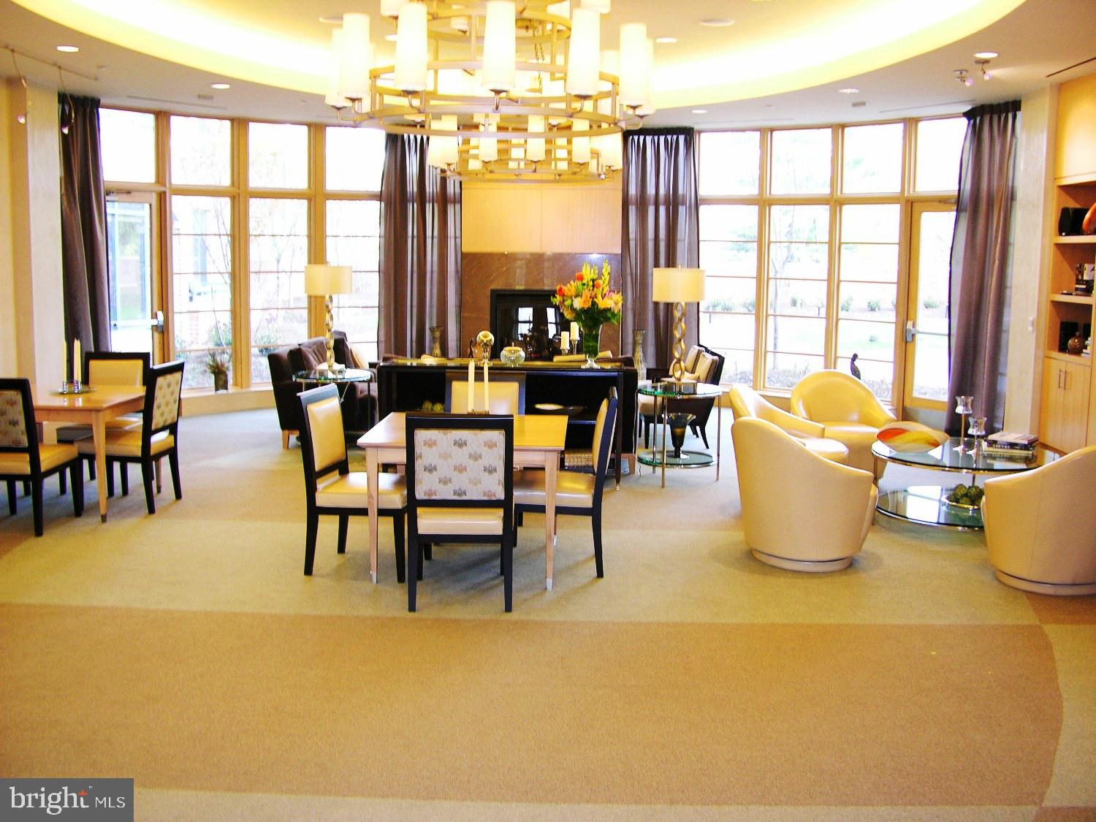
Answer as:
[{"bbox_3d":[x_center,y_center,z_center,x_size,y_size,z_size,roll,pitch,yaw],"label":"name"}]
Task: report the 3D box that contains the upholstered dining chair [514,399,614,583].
[{"bbox_3d":[0.070,0.367,6.027,0.590,0.950,0.490,1,8,4],"label":"upholstered dining chair"}]

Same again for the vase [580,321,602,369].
[{"bbox_3d":[0.317,-0.480,7.941,0.165,0.345,0.165,1,8,0],"label":"vase"}]

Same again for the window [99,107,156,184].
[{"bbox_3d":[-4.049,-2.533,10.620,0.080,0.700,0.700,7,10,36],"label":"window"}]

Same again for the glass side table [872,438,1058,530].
[{"bbox_3d":[2.694,0.492,7.197,1.180,0.440,1.180,1,8,0],"label":"glass side table"}]

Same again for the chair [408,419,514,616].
[{"bbox_3d":[-0.431,0.450,5.485,0.500,0.950,0.600,0,8,-2],"label":"chair"}]

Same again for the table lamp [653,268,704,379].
[{"bbox_3d":[0.988,-0.637,8.330,0.390,0.913,0.390,1,8,0],"label":"table lamp"}]

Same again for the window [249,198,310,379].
[{"bbox_3d":[-2.728,-1.214,11.283,0.610,1.880,0.100,-5,11,-34],"label":"window"}]

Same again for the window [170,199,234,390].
[{"bbox_3d":[-3.457,-1.181,11.132,0.610,1.930,0.080,-5,10,-36],"label":"window"}]

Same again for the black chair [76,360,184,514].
[{"bbox_3d":[-2.777,0.160,7.367,0.575,0.950,0.490,1,8,5],"label":"black chair"}]

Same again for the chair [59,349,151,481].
[{"bbox_3d":[-3.106,0.076,7.790,0.480,0.940,0.590,1,9,2],"label":"chair"}]

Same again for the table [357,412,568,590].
[{"bbox_3d":[-0.417,0.471,6.063,1.035,0.750,1.035,1,8,2],"label":"table"}]

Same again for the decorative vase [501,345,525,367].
[{"bbox_3d":[-0.253,-0.408,8.121,0.180,0.165,0.180,1,8,0],"label":"decorative vase"}]

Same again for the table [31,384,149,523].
[{"bbox_3d":[-3.144,0.262,7.196,1.030,0.740,1.020,1,8,2],"label":"table"}]

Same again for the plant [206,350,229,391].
[{"bbox_3d":[-3.545,-0.429,11.839,0.250,0.460,0.250,1,8,0],"label":"plant"}]

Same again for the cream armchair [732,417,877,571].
[{"bbox_3d":[1.434,0.429,6.180,0.780,0.820,0.760,-4,9,-30],"label":"cream armchair"}]

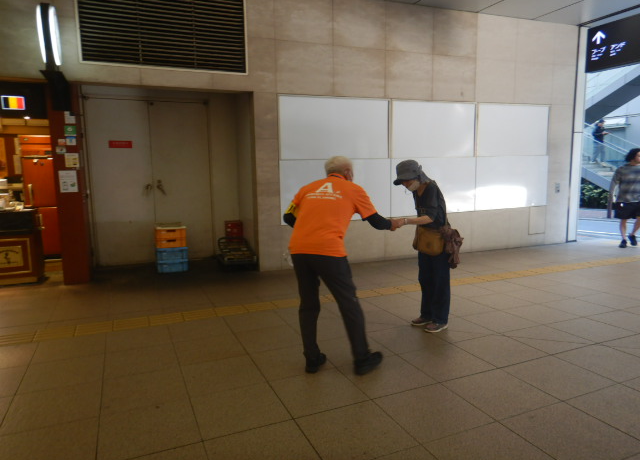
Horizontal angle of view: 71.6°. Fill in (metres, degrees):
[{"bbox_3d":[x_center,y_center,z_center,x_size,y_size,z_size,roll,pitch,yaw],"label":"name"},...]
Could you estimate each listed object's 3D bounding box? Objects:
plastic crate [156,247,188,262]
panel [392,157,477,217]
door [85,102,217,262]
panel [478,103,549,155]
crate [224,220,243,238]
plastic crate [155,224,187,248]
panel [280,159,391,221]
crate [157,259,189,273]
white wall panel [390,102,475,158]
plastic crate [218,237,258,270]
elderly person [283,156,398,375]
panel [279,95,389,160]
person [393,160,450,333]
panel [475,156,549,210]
[{"bbox_3d":[-2.220,0.338,6.667,0.430,0.180,0.420,-4,7,-23],"label":"plastic crate"},{"bbox_3d":[1.877,-0.709,7.154,1.664,0.908,0.040,-4,7,-23],"label":"panel"},{"bbox_3d":[-2.600,-0.741,6.895,1.750,2.490,0.100,-4,8,-22],"label":"door"},{"bbox_3d":[3.385,-1.711,7.691,1.677,0.858,0.040,-4,7,-23],"label":"panel"},{"bbox_3d":[-1.406,-0.010,7.133,0.280,0.290,0.340,-4,8,-22],"label":"crate"},{"bbox_3d":[-2.216,0.094,6.643,0.420,0.320,0.420,-4,7,-23],"label":"plastic crate"},{"bbox_3d":[0.288,-0.575,6.491,1.770,0.908,0.040,-4,7,-23],"label":"panel"},{"bbox_3d":[-2.162,0.487,6.498,0.400,0.190,0.500,-4,8,-22],"label":"crate"},{"bbox_3d":[1.863,-1.607,7.120,1.680,0.885,0.040,-4,8,-22],"label":"white wall panel"},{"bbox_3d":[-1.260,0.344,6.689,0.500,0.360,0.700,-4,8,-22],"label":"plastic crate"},{"bbox_3d":[0.170,0.200,3.280,0.640,1.480,0.720,3,8,33],"label":"elderly person"},{"bbox_3d":[0.260,-1.478,6.456,1.720,0.885,0.040,-4,8,-22],"label":"panel"},{"bbox_3d":[0.855,0.131,3.730,0.500,1.420,0.450,-5,7,-29],"label":"person"},{"bbox_3d":[3.418,-0.838,7.796,1.683,0.903,0.040,-4,7,-23],"label":"panel"}]

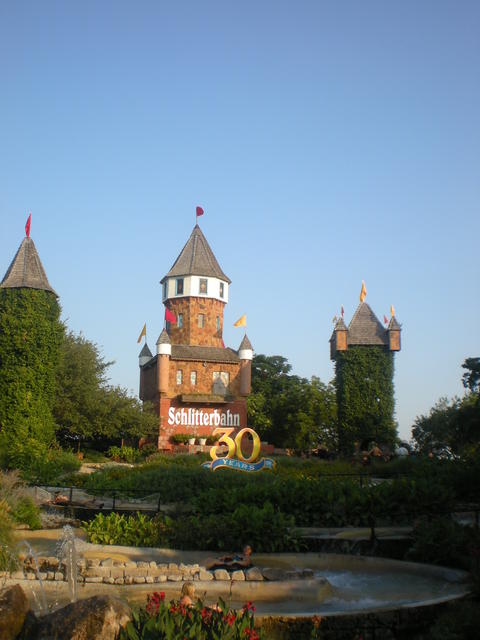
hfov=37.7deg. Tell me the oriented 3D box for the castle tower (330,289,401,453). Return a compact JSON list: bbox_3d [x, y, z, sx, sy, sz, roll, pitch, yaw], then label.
[{"bbox_3d":[10.182,4.572,57.254,5.100,12.310,5.200,0,-12,0],"label":"castle tower"}]

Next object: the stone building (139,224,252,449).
[{"bbox_3d":[-3.505,1.062,53.886,7.164,17.616,7.292,4,-12,-19],"label":"stone building"}]

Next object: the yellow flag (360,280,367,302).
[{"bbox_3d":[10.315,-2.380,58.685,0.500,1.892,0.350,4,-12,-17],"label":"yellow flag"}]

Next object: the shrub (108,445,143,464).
[{"bbox_3d":[-7.043,8.274,43.219,2.150,1.208,1.700,0,-12,0],"label":"shrub"}]

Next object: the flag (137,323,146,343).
[{"bbox_3d":[-7.833,1.034,55.870,0.720,1.617,0.200,4,-12,-19],"label":"flag"}]

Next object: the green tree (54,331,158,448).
[{"bbox_3d":[-9.000,4.717,47.014,7.000,8.095,6.200,0,-12,0],"label":"green tree"}]

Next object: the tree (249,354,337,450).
[{"bbox_3d":[4.299,7.023,59.812,8.200,8.313,7.300,0,-12,0],"label":"tree"}]

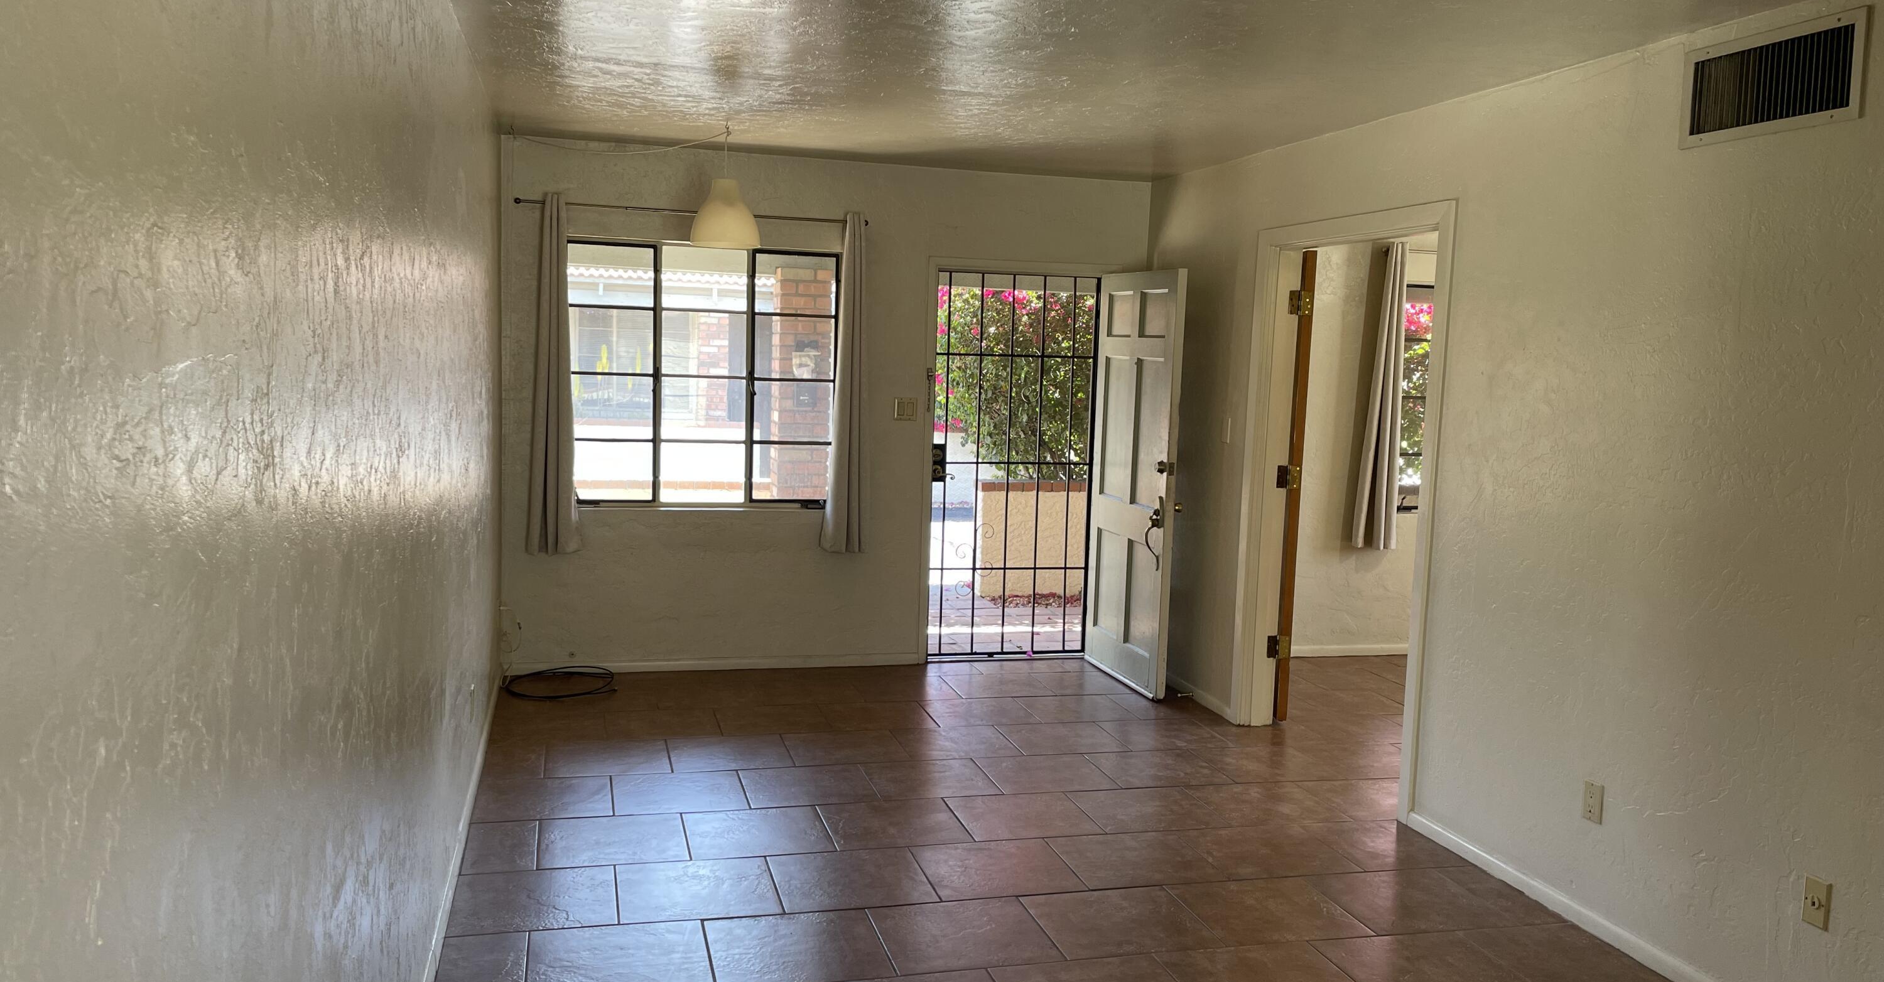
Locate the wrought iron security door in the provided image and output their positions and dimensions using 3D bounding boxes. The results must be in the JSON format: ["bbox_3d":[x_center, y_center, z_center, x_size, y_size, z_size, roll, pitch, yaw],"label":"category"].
[{"bbox_3d":[0.359,-0.108,7.268,0.864,1.976,0.130,0,6,-15],"label":"wrought iron security door"}]

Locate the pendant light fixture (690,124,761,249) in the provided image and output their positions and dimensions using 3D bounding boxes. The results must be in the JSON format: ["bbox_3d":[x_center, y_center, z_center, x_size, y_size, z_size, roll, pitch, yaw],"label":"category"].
[{"bbox_3d":[-0.886,-1.253,5.816,0.287,0.507,0.287,0,6,-15],"label":"pendant light fixture"}]

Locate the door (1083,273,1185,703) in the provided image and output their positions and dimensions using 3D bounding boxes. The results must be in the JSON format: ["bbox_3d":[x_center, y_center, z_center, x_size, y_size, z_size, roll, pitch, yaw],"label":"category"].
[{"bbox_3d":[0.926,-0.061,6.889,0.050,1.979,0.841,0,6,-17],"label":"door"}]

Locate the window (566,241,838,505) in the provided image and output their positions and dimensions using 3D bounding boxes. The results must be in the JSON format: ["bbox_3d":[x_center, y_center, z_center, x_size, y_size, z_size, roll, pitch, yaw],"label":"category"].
[{"bbox_3d":[-1.137,-0.545,6.833,1.319,1.246,0.120,0,6,-15],"label":"window"}]

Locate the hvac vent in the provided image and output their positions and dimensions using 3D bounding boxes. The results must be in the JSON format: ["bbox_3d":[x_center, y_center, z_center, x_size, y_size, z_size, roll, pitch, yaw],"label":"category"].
[{"bbox_3d":[2.027,-0.998,3.470,0.024,0.250,0.544,0,6,-15],"label":"hvac vent"}]

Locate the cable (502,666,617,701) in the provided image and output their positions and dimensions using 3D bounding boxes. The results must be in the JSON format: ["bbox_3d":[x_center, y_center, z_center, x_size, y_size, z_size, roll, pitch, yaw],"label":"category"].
[{"bbox_3d":[-1.743,0.881,6.463,0.496,0.040,0.520,0,6,-15],"label":"cable"}]

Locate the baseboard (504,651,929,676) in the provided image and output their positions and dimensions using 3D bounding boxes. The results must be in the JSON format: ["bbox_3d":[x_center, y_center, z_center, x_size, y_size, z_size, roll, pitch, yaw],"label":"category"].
[{"bbox_3d":[-1.087,0.848,6.942,2.040,0.058,0.016,0,6,-15],"label":"baseboard"}]

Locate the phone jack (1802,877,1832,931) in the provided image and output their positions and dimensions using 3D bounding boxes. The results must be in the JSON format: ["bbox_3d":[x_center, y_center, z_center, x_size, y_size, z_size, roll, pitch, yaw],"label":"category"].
[{"bbox_3d":[2.052,0.968,3.325,0.013,0.114,0.072,0,6,-15],"label":"phone jack"}]

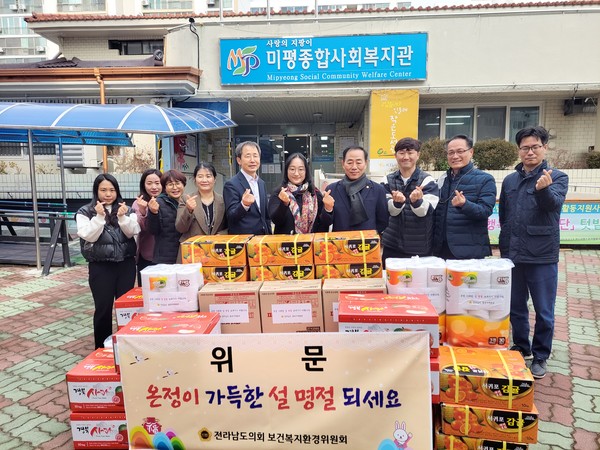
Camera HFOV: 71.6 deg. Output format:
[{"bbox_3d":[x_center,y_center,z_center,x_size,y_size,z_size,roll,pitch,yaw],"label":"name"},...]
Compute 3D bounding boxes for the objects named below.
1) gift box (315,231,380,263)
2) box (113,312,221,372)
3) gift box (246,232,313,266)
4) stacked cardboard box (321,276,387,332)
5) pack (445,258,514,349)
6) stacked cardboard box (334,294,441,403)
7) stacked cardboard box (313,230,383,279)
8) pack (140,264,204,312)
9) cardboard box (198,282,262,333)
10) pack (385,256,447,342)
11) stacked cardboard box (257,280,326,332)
[{"bbox_3d":[0.325,0.157,2.885,0.435,0.158,0.310,-2,8,4],"label":"gift box"},{"bbox_3d":[-0.747,0.673,2.423,0.495,0.208,0.365,-2,8,2],"label":"box"},{"bbox_3d":[-0.118,0.170,2.912,0.435,0.158,0.310,-2,8,2],"label":"gift box"},{"bbox_3d":[0.343,0.529,2.603,0.378,0.330,0.220,-1,8,6],"label":"stacked cardboard box"},{"bbox_3d":[1.101,0.478,2.582,0.356,0.475,0.240,0,8,15],"label":"pack"},{"bbox_3d":[0.471,0.641,2.260,0.495,0.416,0.385,-1,8,9],"label":"stacked cardboard box"},{"bbox_3d":[0.328,0.235,2.895,0.435,0.316,0.310,-2,8,4],"label":"stacked cardboard box"},{"bbox_3d":[-0.819,0.519,2.766,0.356,0.475,0.240,-2,8,0],"label":"pack"},{"bbox_3d":[-0.438,0.564,2.732,0.378,0.330,0.220,-2,8,1],"label":"cardboard box"},{"bbox_3d":[0.741,0.477,2.665,0.356,0.475,0.240,0,8,12],"label":"pack"},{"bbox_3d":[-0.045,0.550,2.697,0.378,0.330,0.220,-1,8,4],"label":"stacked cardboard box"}]

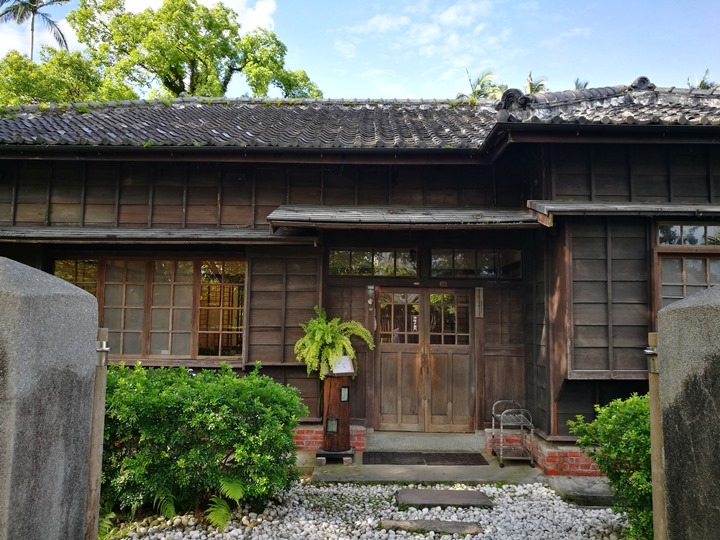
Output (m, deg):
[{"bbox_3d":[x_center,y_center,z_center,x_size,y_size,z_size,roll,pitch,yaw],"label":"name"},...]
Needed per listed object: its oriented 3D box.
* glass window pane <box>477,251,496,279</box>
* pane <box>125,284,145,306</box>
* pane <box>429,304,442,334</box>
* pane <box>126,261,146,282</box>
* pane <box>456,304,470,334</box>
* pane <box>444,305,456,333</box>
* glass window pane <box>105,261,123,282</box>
[{"bbox_3d":[1.633,-0.070,7.211,0.249,0.342,0.020,1,-5,0],"label":"glass window pane"},{"bbox_3d":[-2.874,0.330,7.181,0.247,0.282,0.020,1,-5,1],"label":"pane"},{"bbox_3d":[0.968,0.623,7.154,0.166,0.371,0.020,1,-5,0],"label":"pane"},{"bbox_3d":[-2.866,0.021,7.207,0.247,0.283,0.020,1,-5,1],"label":"pane"},{"bbox_3d":[1.288,0.620,7.014,0.160,0.340,0.025,1,-5,0],"label":"pane"},{"bbox_3d":[1.123,0.618,7.013,0.153,0.336,0.025,1,-5,0],"label":"pane"},{"bbox_3d":[-3.022,0.014,6.950,0.240,0.264,0.025,1,-5,0],"label":"glass window pane"}]

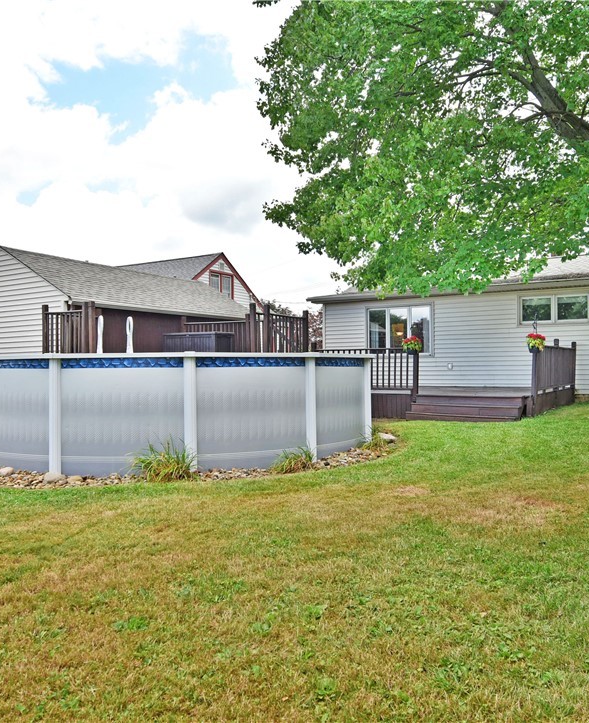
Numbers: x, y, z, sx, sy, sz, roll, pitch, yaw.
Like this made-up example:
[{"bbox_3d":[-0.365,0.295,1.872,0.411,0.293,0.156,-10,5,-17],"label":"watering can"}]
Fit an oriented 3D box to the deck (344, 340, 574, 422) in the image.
[{"bbox_3d":[3.444,0.357,14.181,4.500,1.520,5.200,-1,-1,33],"label":"deck"}]

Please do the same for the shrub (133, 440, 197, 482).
[{"bbox_3d":[-1.315,0.991,6.400,0.620,0.400,0.520,-1,0,-10],"label":"shrub"}]

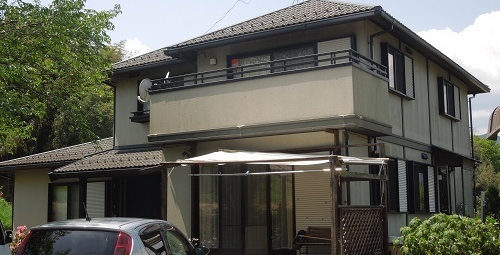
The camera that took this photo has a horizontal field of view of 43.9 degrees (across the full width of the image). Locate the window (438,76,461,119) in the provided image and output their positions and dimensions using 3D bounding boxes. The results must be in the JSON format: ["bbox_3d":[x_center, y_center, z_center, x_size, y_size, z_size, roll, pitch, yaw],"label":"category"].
[{"bbox_3d":[6.519,-0.853,20.170,0.140,1.150,2.100,-5,-9,32],"label":"window"}]

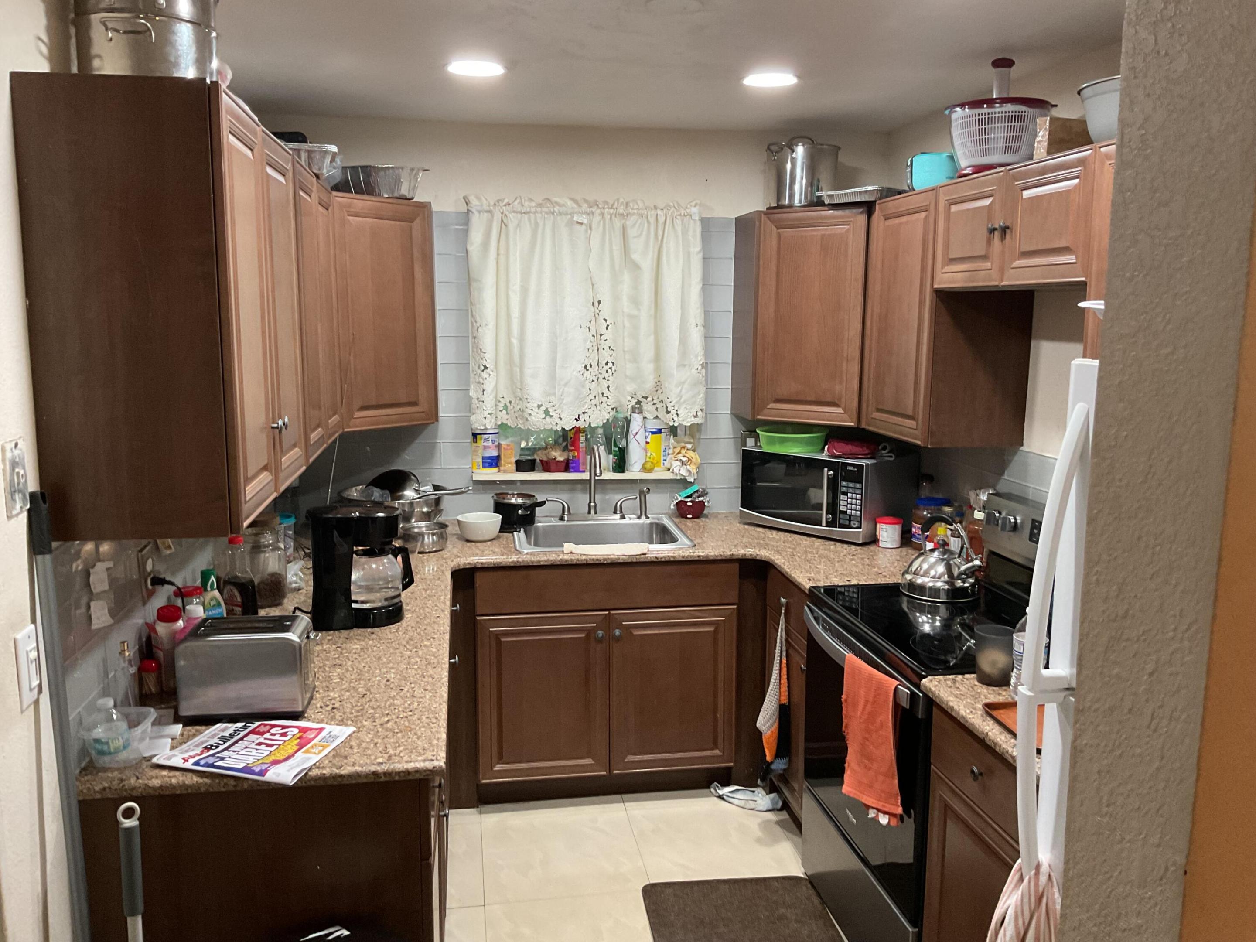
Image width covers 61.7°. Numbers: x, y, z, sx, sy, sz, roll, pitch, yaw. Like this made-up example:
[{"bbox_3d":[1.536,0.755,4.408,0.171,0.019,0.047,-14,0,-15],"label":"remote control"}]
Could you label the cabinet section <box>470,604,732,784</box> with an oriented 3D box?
[{"bbox_3d":[-0.111,0.731,3.952,0.905,0.603,0.580,-1,9,-9],"label":"cabinet section"}]

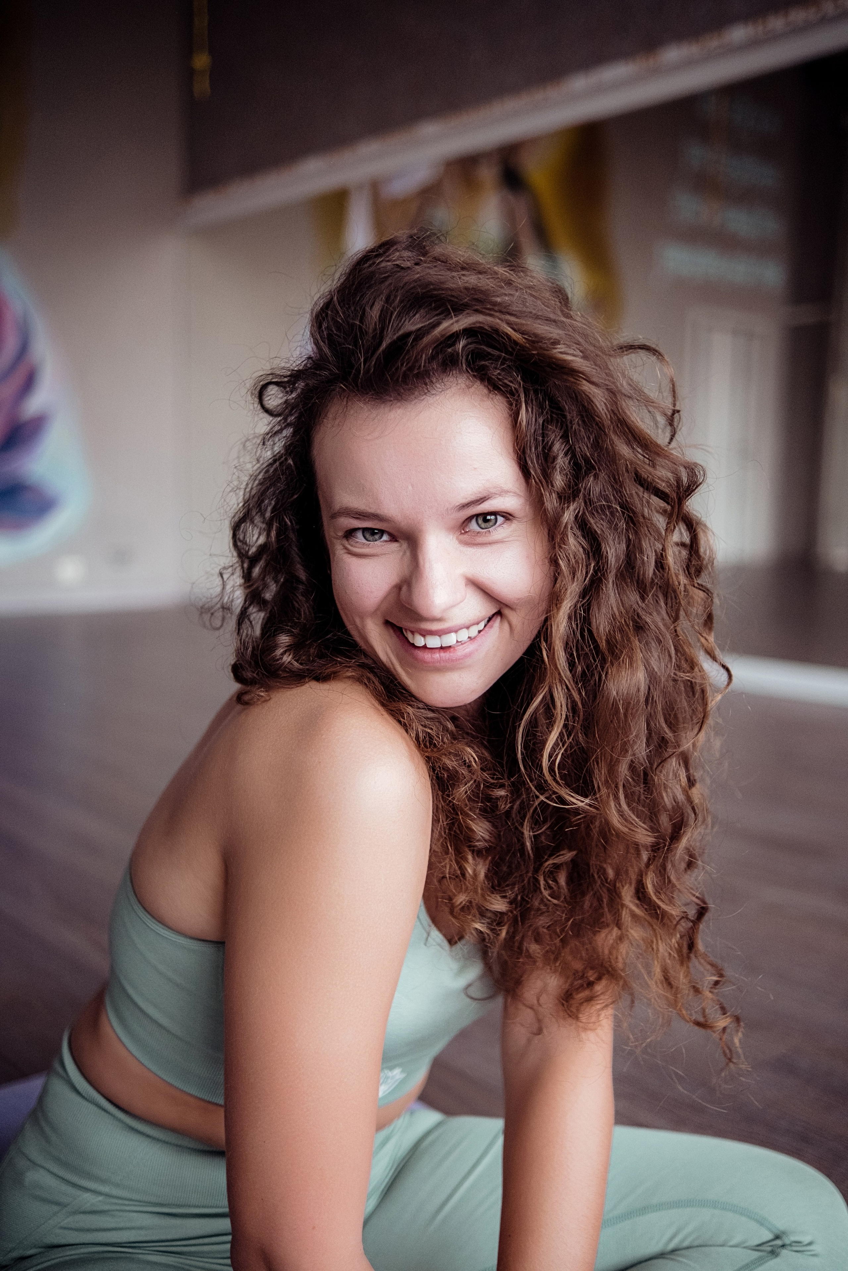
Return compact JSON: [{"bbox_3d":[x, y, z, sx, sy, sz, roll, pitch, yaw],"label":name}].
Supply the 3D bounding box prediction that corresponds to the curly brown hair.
[{"bbox_3d":[0.031,0.004,0.785,0.320,0.490,0.260,2,7,3],"label":"curly brown hair"}]

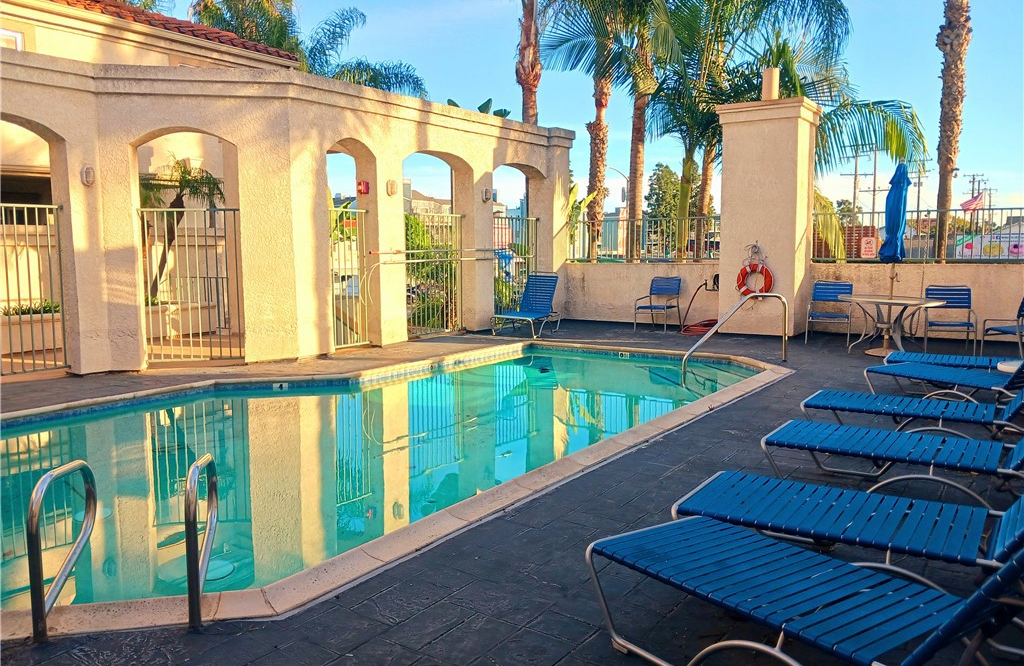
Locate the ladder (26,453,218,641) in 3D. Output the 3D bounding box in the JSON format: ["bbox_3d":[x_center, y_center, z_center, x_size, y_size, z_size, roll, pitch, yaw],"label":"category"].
[{"bbox_3d":[-1.465,0.771,3.157,0.560,0.580,0.660,-2,6,-12],"label":"ladder"}]

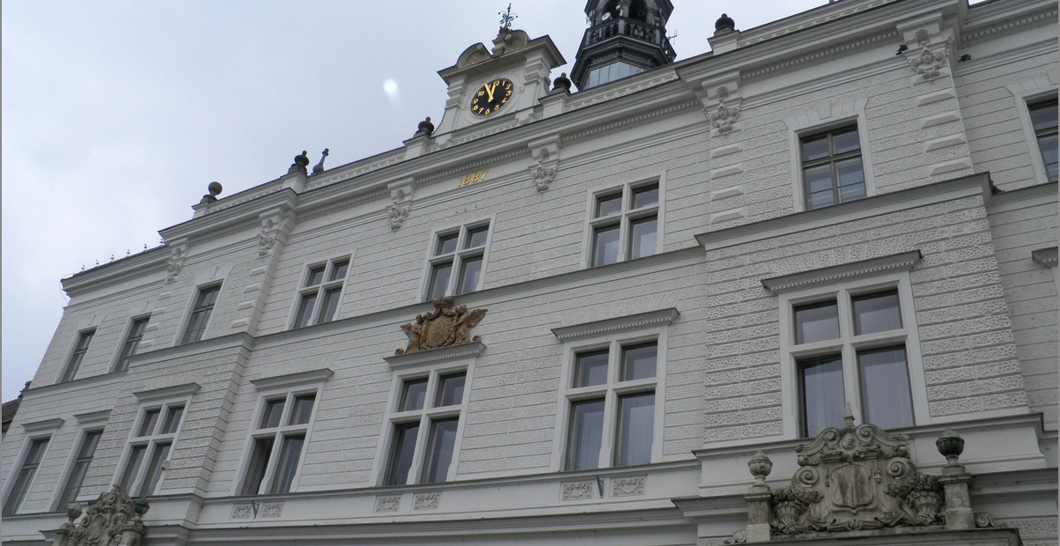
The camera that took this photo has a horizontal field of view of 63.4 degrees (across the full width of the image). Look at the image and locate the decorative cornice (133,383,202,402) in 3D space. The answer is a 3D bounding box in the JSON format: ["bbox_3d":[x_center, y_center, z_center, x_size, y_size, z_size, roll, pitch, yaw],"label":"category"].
[{"bbox_3d":[-9.525,3.166,22.448,2.460,0.246,0.266,-12,-38,28],"label":"decorative cornice"}]

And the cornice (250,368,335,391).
[{"bbox_3d":[-5.951,2.688,21.339,2.646,0.229,0.250,-12,-38,28],"label":"cornice"}]

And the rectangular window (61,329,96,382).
[{"bbox_3d":[-14.467,2.692,27.535,1.011,1.995,0.199,-12,-38,28],"label":"rectangular window"}]

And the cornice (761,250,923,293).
[{"bbox_3d":[5.370,0.032,14.861,2.662,0.223,0.250,-12,-38,28],"label":"cornice"}]

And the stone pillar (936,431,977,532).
[{"bbox_3d":[5.885,2.890,11.866,0.425,1.593,0.425,-12,-37,29],"label":"stone pillar"}]

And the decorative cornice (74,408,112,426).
[{"bbox_3d":[-12.531,4.174,24.758,1.942,0.266,0.239,-12,-38,28],"label":"decorative cornice"}]

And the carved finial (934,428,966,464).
[{"bbox_3d":[5.986,2.472,12.177,0.370,0.560,0.370,-12,-38,28],"label":"carved finial"}]

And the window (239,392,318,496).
[{"bbox_3d":[-6.030,4.104,20.628,1.903,2.619,0.216,-12,-38,28],"label":"window"}]

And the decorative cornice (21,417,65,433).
[{"bbox_3d":[-15.188,4.766,26.711,1.971,0.223,0.209,-12,-38,28],"label":"decorative cornice"}]

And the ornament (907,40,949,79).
[{"bbox_3d":[7.470,-3.977,16.088,0.689,1.067,0.324,-12,-37,29],"label":"ornament"}]

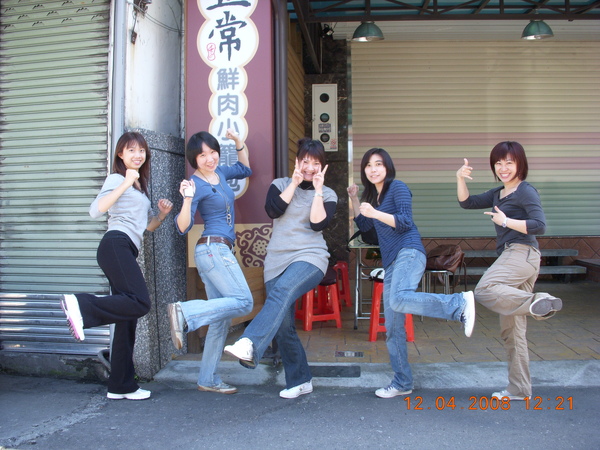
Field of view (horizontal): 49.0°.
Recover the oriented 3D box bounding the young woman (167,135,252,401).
[{"bbox_3d":[-0.563,0.227,4.100,0.560,1.650,0.470,0,2,32],"label":"young woman"}]

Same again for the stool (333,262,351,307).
[{"bbox_3d":[0.305,0.605,6.500,0.340,0.460,0.340,0,2,25],"label":"stool"}]

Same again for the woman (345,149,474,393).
[{"bbox_3d":[0.672,0.292,3.970,0.680,1.520,0.480,-2,2,-34],"label":"woman"}]

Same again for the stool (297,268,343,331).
[{"bbox_3d":[0.135,0.634,5.660,0.340,0.460,0.340,-1,2,-23],"label":"stool"}]

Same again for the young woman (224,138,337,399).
[{"bbox_3d":[-0.110,0.259,3.920,0.620,1.560,0.600,0,2,7],"label":"young woman"}]

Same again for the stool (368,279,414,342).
[{"bbox_3d":[0.710,0.651,5.150,0.340,0.460,0.340,-1,2,-2],"label":"stool"}]

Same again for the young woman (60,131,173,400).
[{"bbox_3d":[-1.114,0.250,4.020,0.620,1.630,0.480,1,2,34],"label":"young woman"}]

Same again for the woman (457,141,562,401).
[{"bbox_3d":[1.240,0.269,3.900,0.580,1.550,0.500,-2,2,-41],"label":"woman"}]

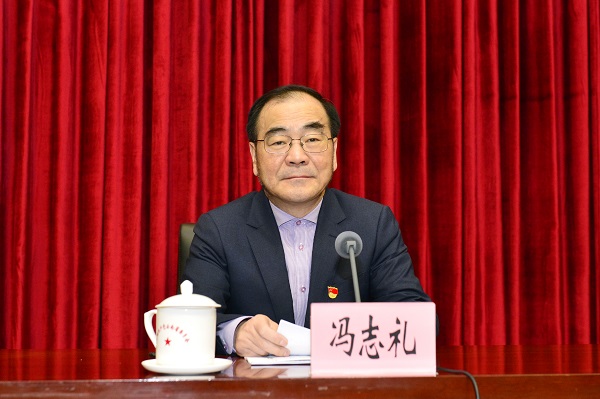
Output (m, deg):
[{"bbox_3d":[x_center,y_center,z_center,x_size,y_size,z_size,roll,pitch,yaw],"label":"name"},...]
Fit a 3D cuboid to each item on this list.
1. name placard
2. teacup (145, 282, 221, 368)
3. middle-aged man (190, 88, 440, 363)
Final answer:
[{"bbox_3d":[0.110,0.208,1.365,0.184,0.110,0.050,0,-4,4],"label":"name placard"},{"bbox_3d":[-0.185,0.187,1.409,0.127,0.127,0.099,-3,-5,37],"label":"teacup"},{"bbox_3d":[0.017,0.385,1.785,0.540,1.280,0.660,0,-4,2],"label":"middle-aged man"}]

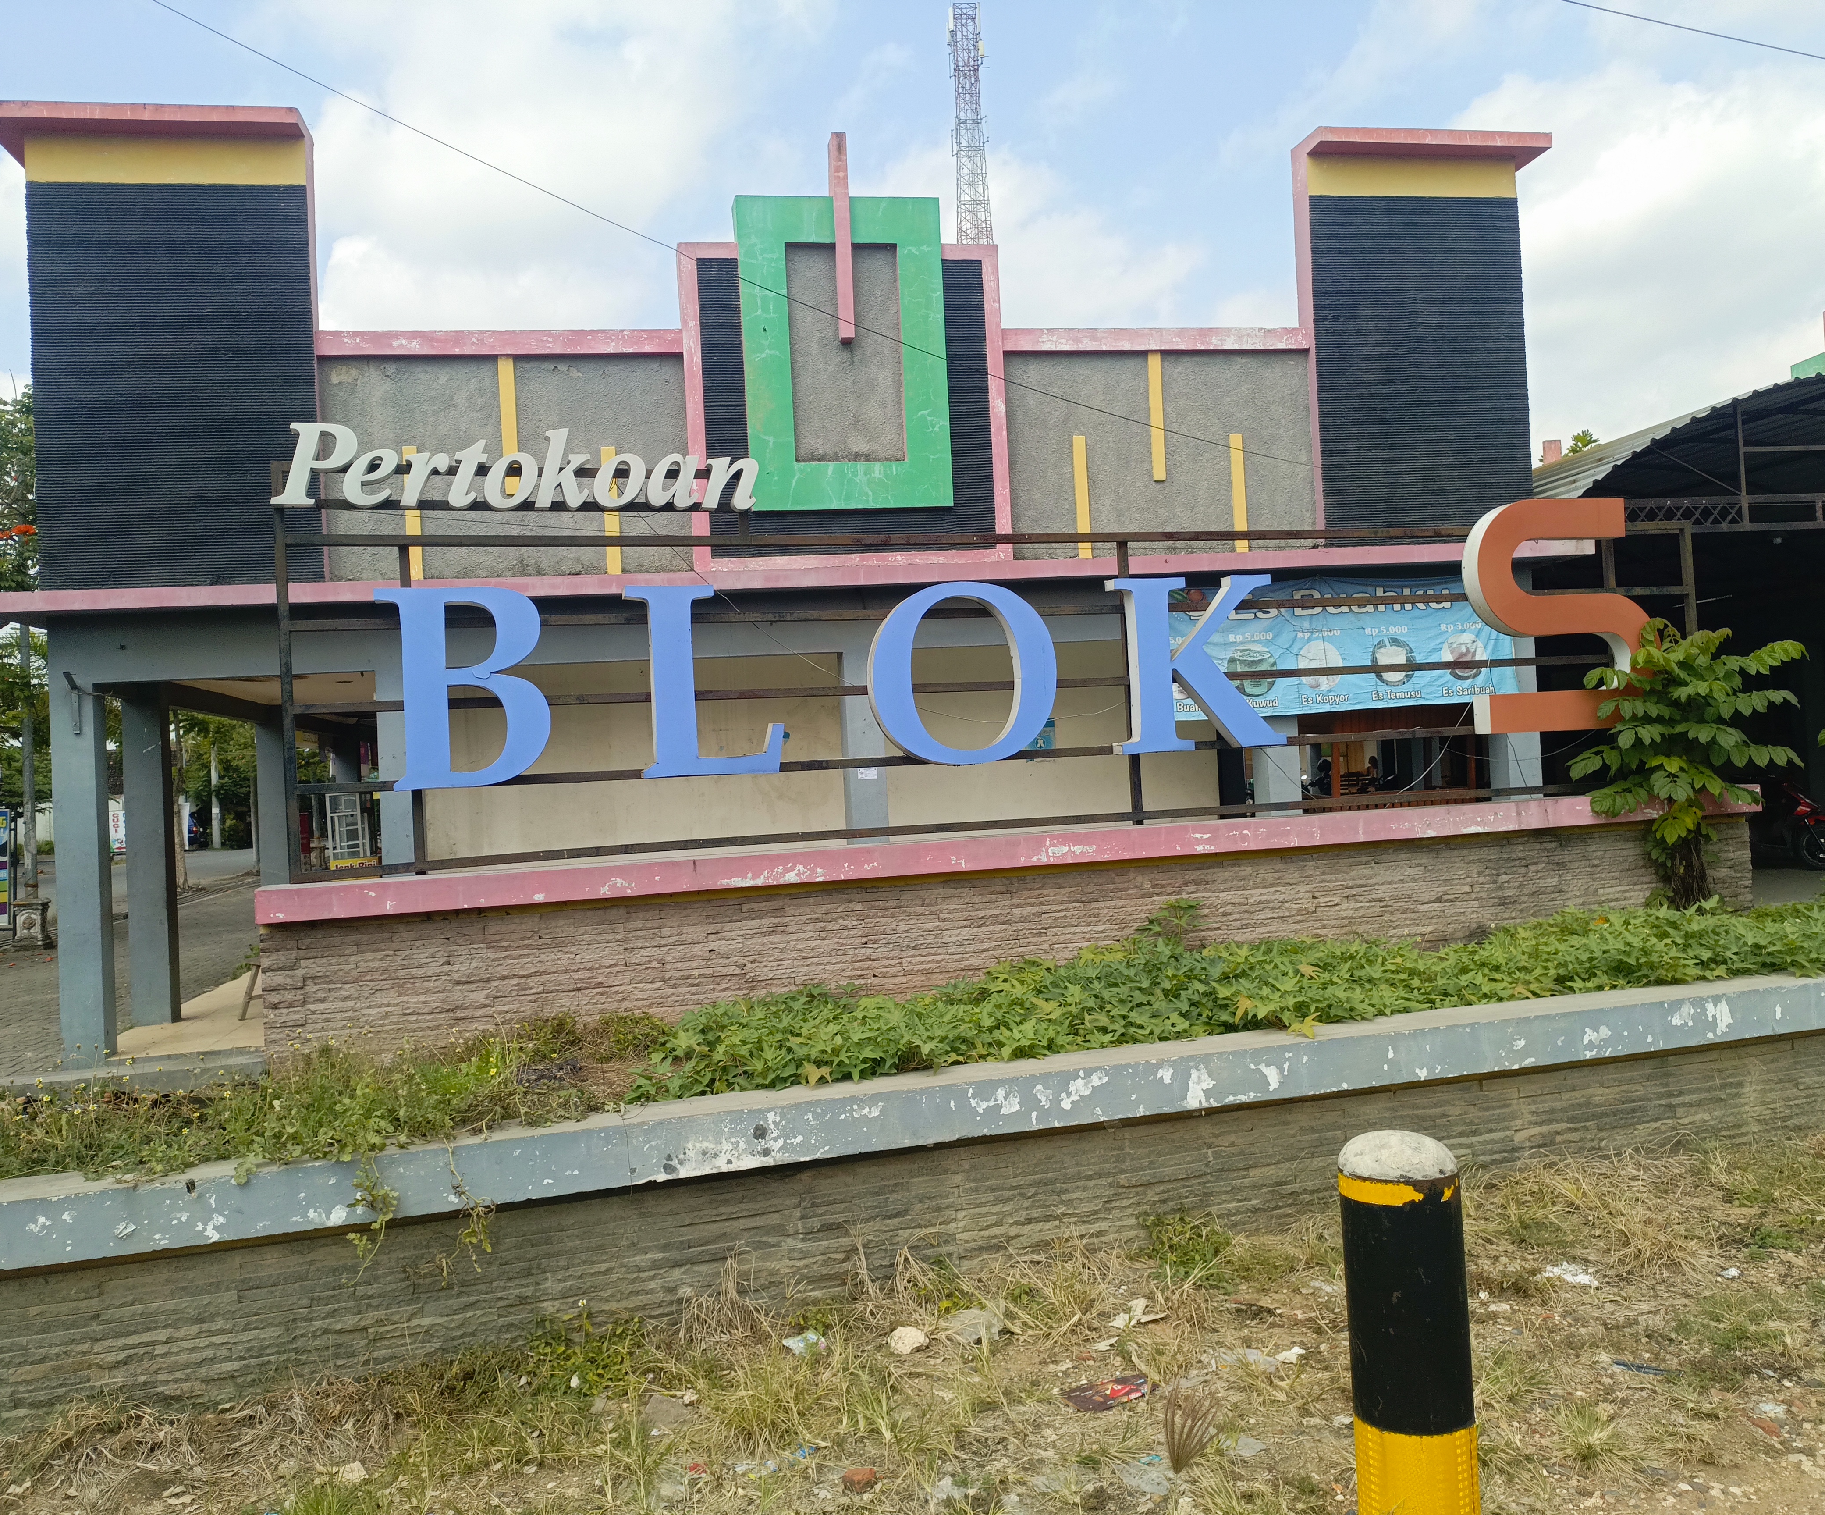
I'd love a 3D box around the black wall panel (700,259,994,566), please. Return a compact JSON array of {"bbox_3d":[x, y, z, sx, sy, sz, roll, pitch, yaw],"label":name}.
[{"bbox_3d":[-0.452,-2.417,10.124,1.977,2.046,0.160,-3,-1,-9],"label":"black wall panel"}]

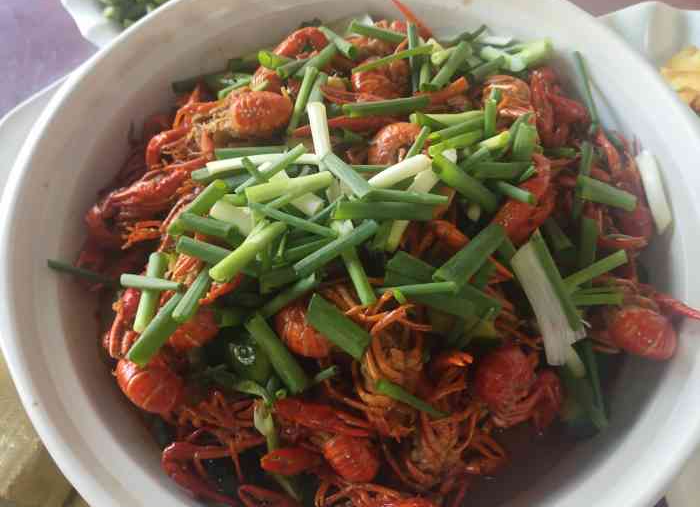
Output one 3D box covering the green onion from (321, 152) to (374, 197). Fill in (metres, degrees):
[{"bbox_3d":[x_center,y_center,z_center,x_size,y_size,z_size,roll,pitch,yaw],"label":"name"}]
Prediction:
[{"bbox_3d":[-0.002,-0.038,0.380,0.006,0.006,0.029,-38,63,-19],"label":"green onion"}]

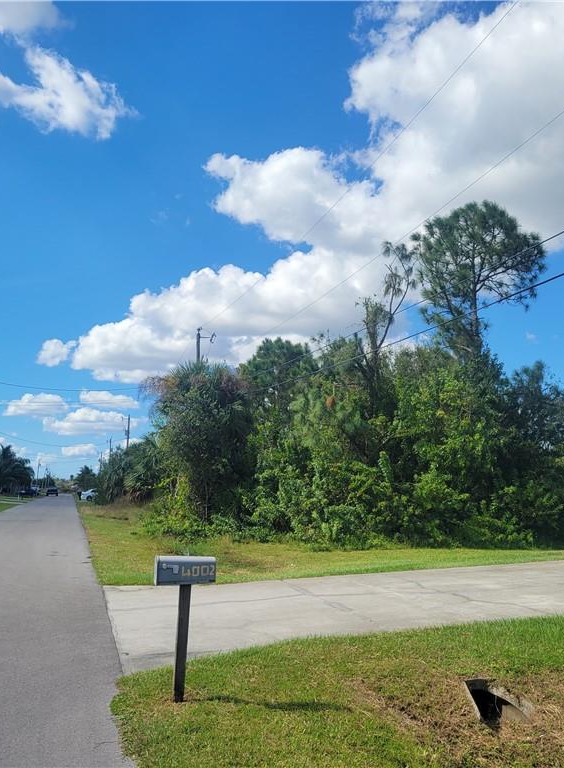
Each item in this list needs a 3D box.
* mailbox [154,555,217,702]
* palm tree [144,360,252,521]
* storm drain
[{"bbox_3d":[-0.825,2.073,6.600,0.520,1.230,0.190,2,-8,-15],"label":"mailbox"},{"bbox_3d":[-3.341,2.556,30.000,4.000,6.600,4.000,2,-8,-15],"label":"palm tree"},{"bbox_3d":[2.072,3.051,7.400,0.550,0.350,0.500,2,-8,-15],"label":"storm drain"}]

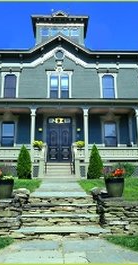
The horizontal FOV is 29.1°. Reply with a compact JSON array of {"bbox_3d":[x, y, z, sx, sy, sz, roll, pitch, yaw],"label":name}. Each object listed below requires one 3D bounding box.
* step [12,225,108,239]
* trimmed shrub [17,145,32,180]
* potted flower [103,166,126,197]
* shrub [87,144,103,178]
[{"bbox_3d":[-0.191,2.832,7.423,2.700,0.210,0.700,0,-12,0],"label":"step"},{"bbox_3d":[-2.493,1.640,14.884,0.840,1.903,0.870,0,-12,0],"label":"trimmed shrub"},{"bbox_3d":[1.449,1.562,8.460,0.732,0.955,0.750,0,-12,0],"label":"potted flower"},{"bbox_3d":[1.470,1.626,14.887,0.868,1.931,0.870,0,-12,0],"label":"shrub"}]

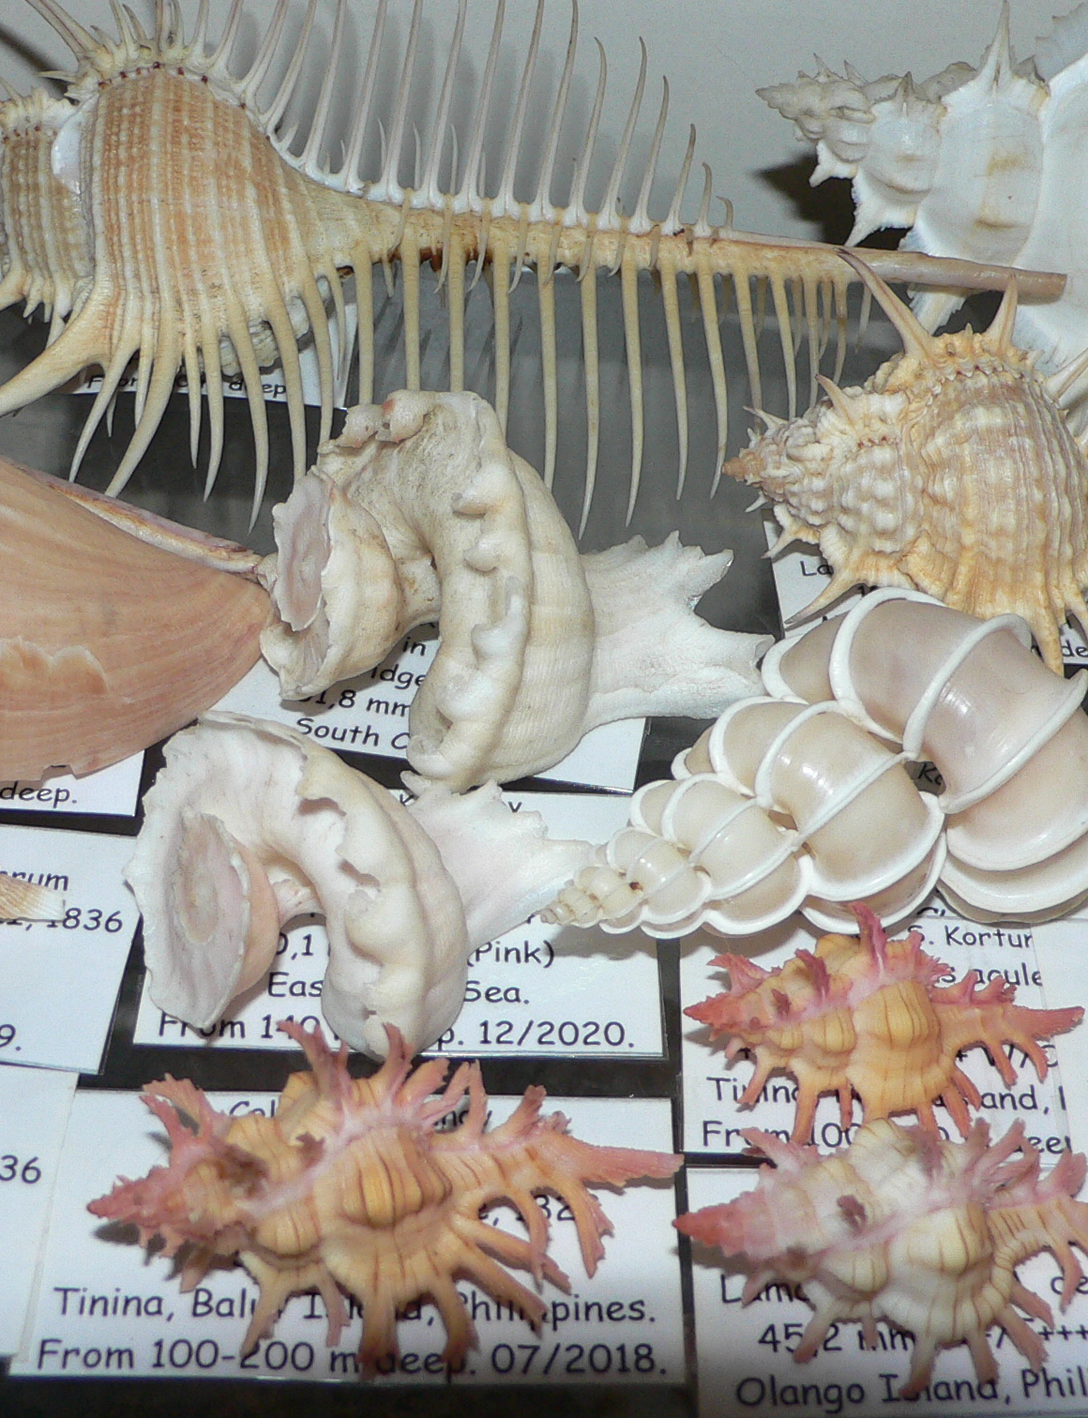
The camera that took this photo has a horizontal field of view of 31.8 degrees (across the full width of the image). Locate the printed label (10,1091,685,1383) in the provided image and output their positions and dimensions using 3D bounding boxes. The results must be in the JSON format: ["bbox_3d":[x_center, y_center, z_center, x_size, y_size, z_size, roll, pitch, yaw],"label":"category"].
[{"bbox_3d":[-0.018,0.051,0.187,0.062,0.001,0.031,0,46,1],"label":"printed label"}]

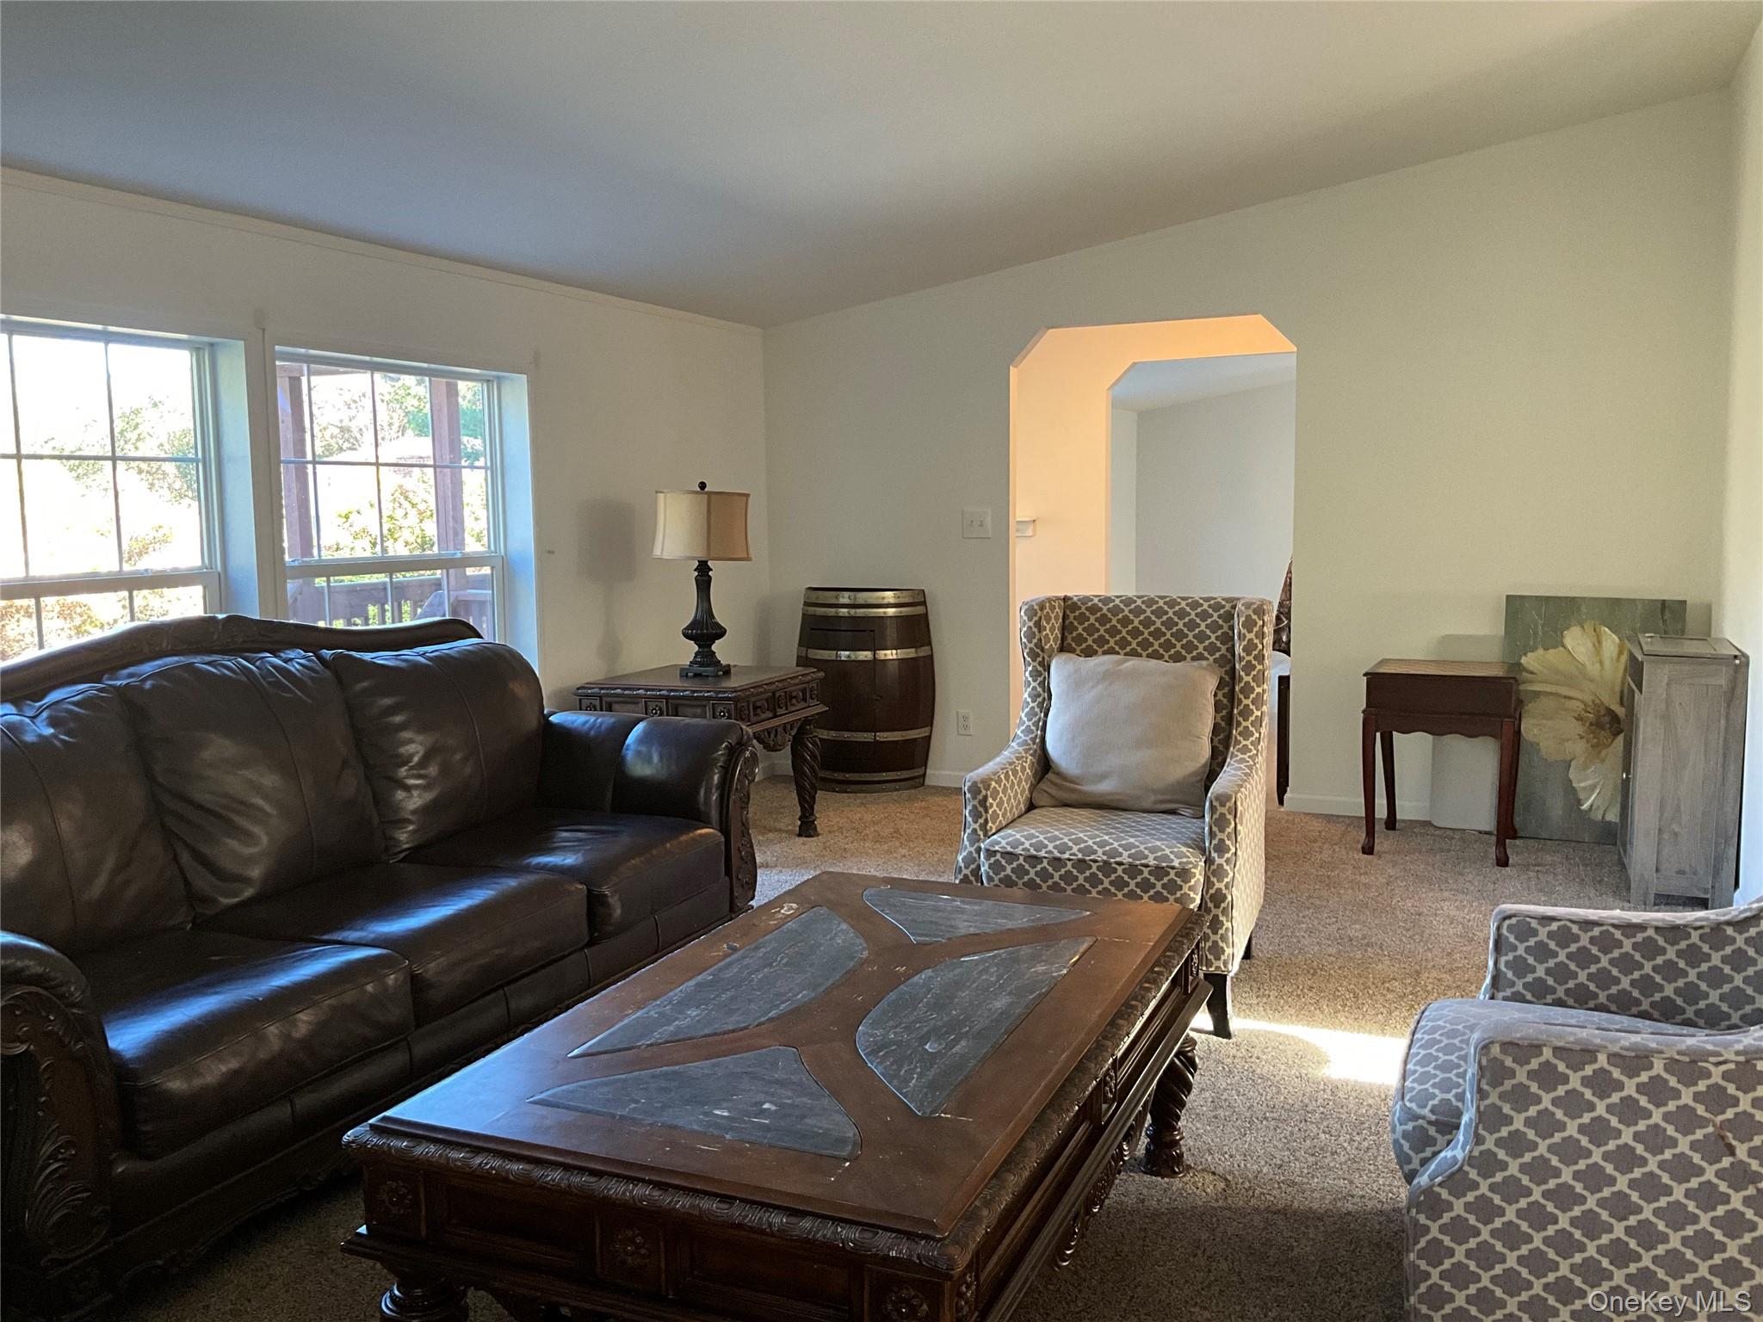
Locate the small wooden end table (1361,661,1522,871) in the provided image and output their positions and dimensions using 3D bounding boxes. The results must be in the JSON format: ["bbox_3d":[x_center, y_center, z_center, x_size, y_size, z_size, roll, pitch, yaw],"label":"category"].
[{"bbox_3d":[2.055,0.357,5.416,0.520,0.660,0.530,2,6,26],"label":"small wooden end table"}]

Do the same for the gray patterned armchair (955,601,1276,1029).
[{"bbox_3d":[0.647,0.350,3.937,0.720,1.010,0.780,1,6,23],"label":"gray patterned armchair"}]

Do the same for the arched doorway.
[{"bbox_3d":[1.150,-0.412,6.344,1.240,2.040,0.120,2,6,26],"label":"arched doorway"}]

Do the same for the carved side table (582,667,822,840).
[{"bbox_3d":[-0.677,0.381,5.723,0.730,0.645,0.690,2,6,26],"label":"carved side table"}]

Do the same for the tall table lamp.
[{"bbox_3d":[-0.686,-0.321,5.764,0.380,0.745,0.380,2,6,26],"label":"tall table lamp"}]

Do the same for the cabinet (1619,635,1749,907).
[{"bbox_3d":[2.599,0.347,4.806,0.300,0.780,0.620,2,6,24],"label":"cabinet"}]

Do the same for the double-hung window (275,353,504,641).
[{"bbox_3d":[-1.690,-0.334,5.071,0.100,1.345,1.165,2,6,26],"label":"double-hung window"}]

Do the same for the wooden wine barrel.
[{"bbox_3d":[-0.135,0.135,6.774,0.680,0.910,0.350,2,6,26],"label":"wooden wine barrel"}]

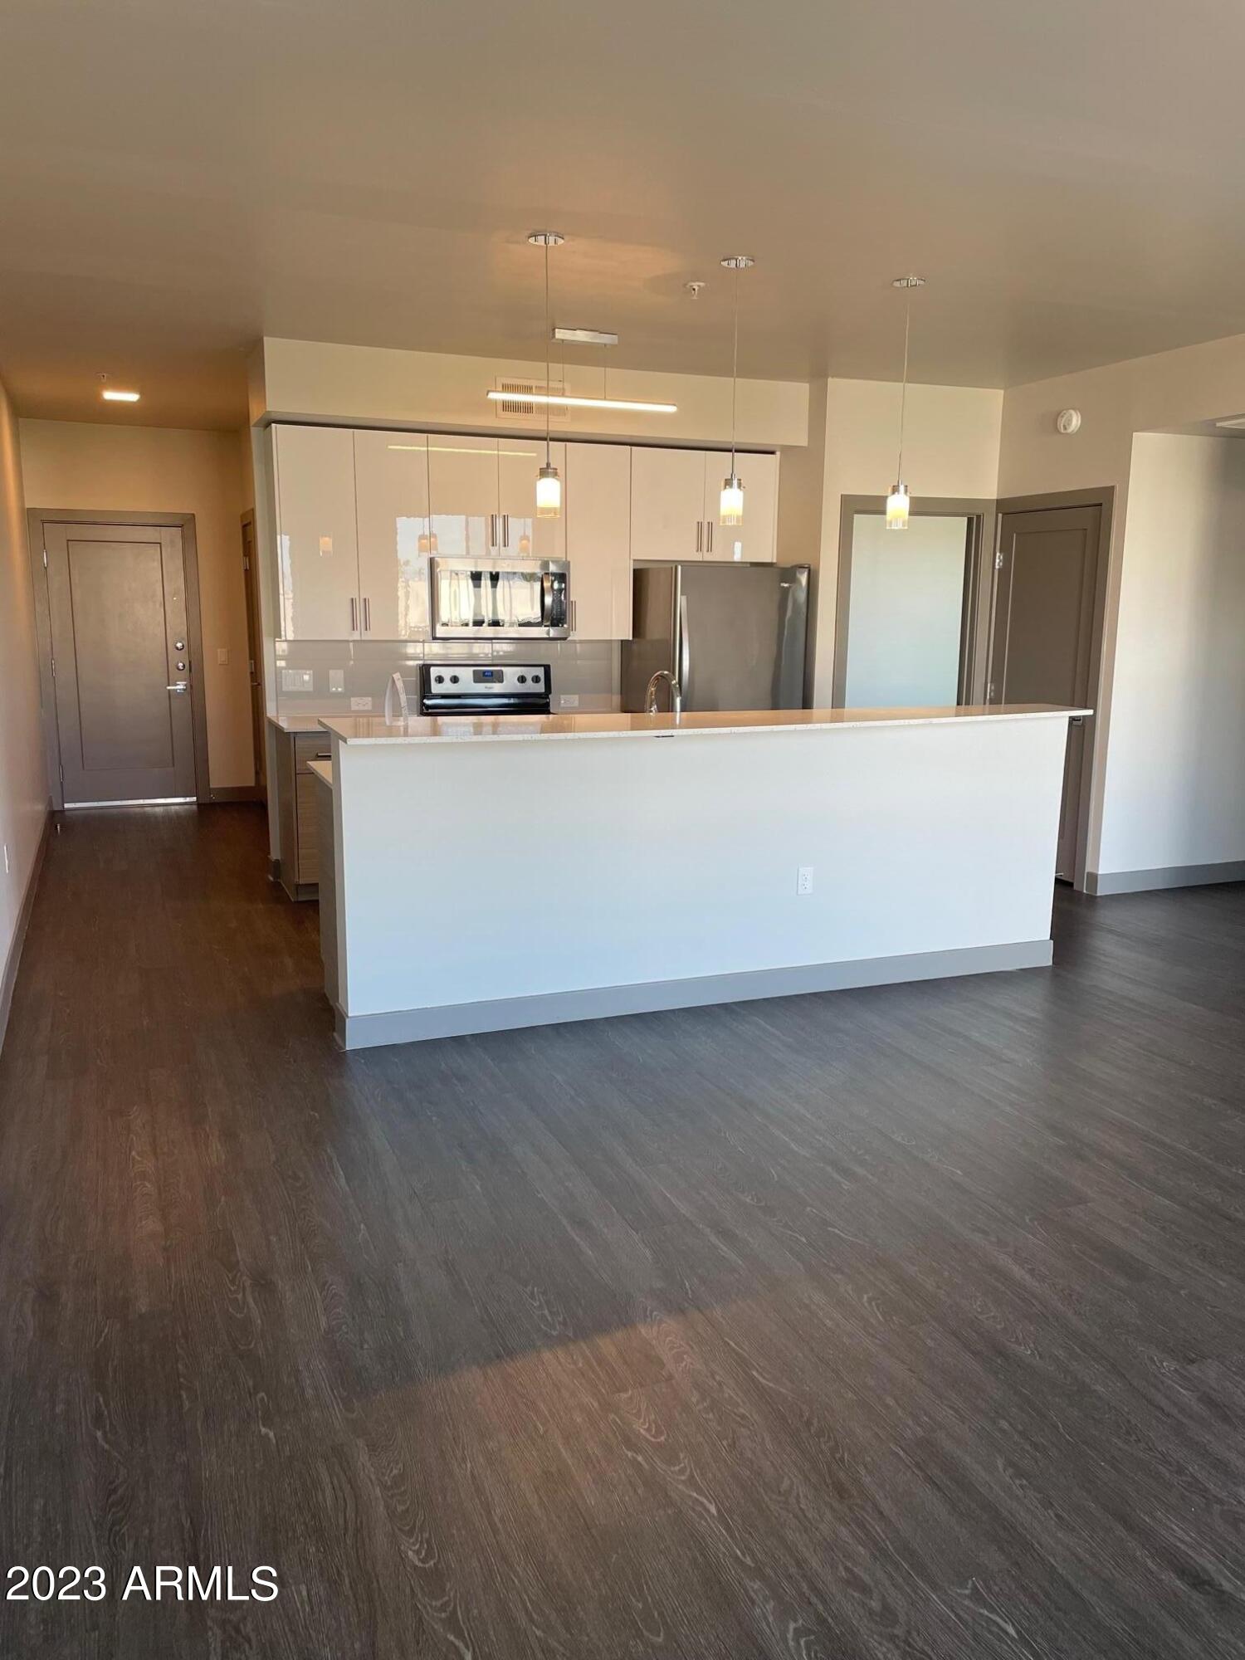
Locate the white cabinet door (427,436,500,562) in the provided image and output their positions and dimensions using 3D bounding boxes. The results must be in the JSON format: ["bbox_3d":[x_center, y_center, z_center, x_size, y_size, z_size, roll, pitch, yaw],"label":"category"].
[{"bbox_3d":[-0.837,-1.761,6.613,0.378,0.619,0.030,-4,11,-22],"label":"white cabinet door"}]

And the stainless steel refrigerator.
[{"bbox_3d":[0.517,-0.652,7.271,0.796,1.732,0.825,-4,11,-22],"label":"stainless steel refrigerator"}]

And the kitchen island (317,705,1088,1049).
[{"bbox_3d":[0.377,0.070,5.162,3.160,1.096,0.775,-4,11,-22],"label":"kitchen island"}]

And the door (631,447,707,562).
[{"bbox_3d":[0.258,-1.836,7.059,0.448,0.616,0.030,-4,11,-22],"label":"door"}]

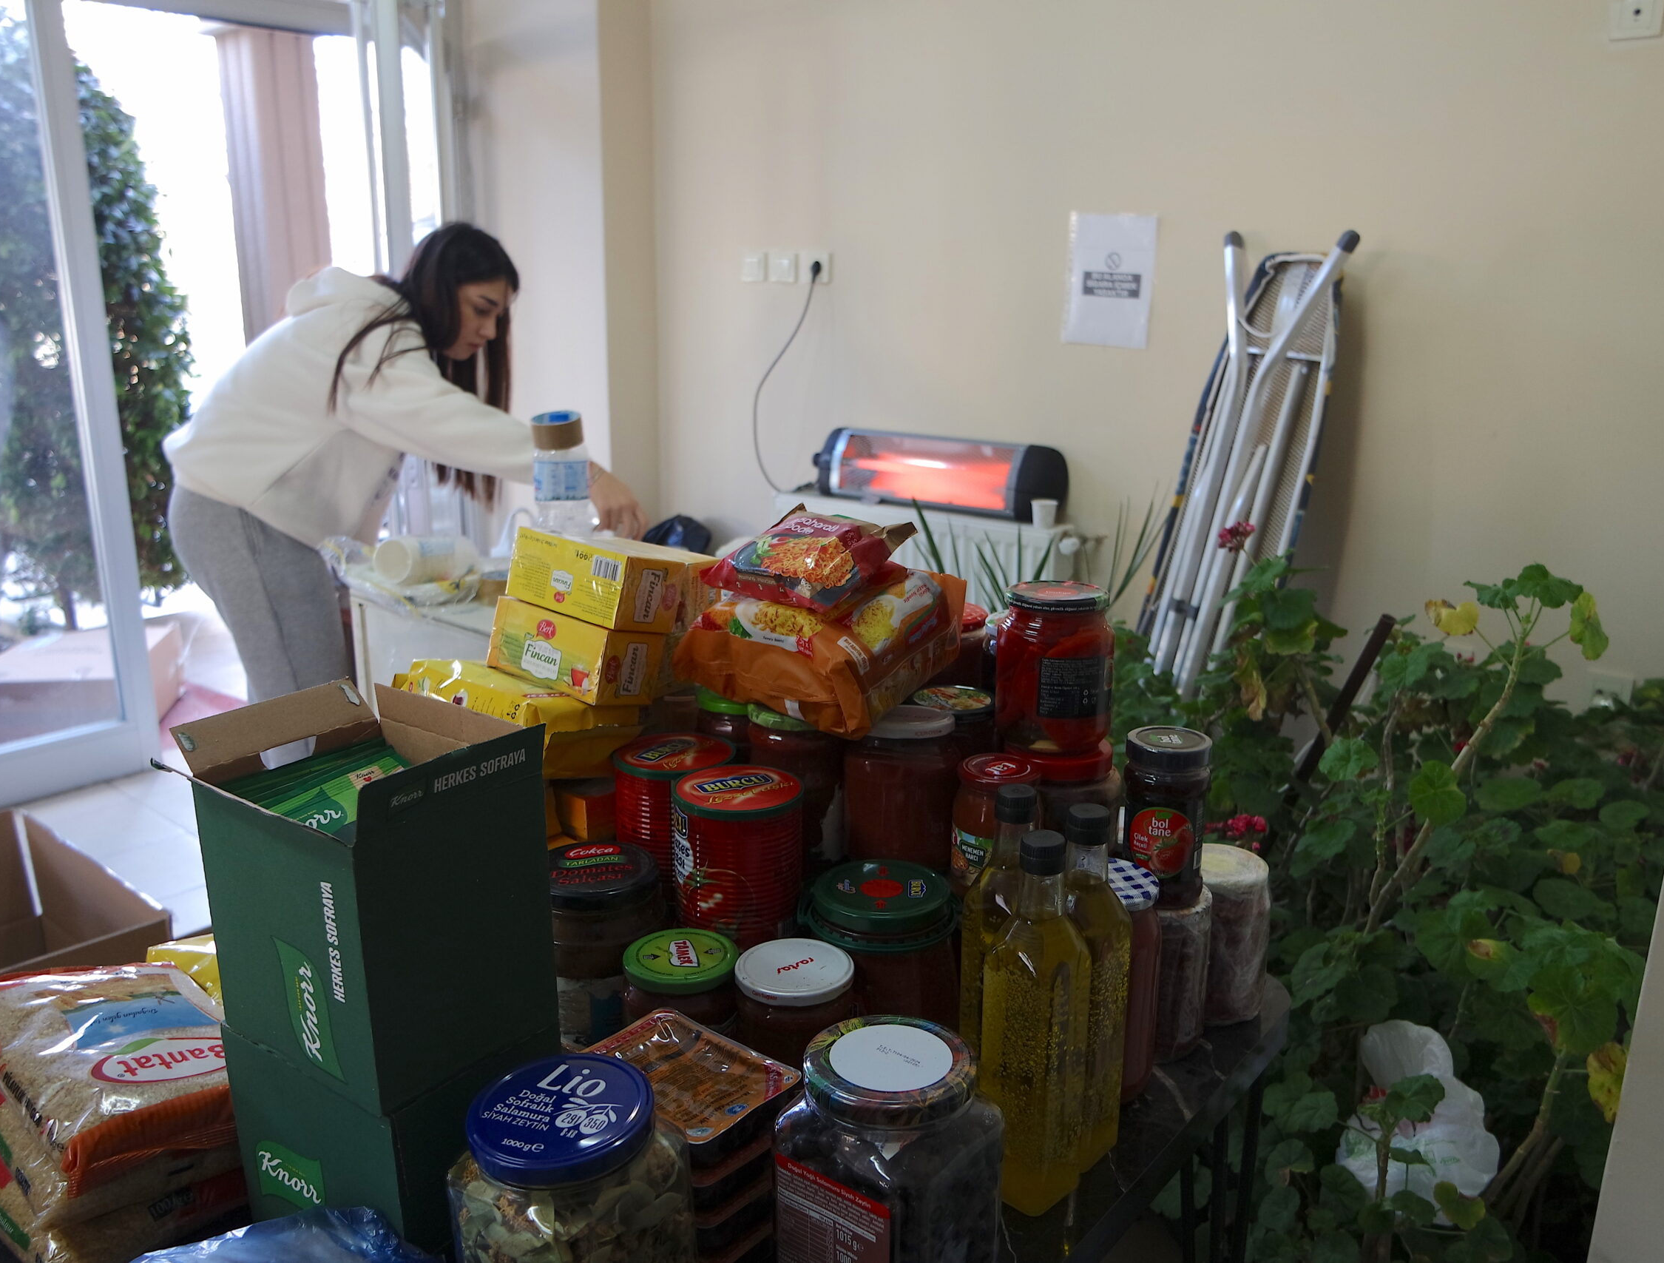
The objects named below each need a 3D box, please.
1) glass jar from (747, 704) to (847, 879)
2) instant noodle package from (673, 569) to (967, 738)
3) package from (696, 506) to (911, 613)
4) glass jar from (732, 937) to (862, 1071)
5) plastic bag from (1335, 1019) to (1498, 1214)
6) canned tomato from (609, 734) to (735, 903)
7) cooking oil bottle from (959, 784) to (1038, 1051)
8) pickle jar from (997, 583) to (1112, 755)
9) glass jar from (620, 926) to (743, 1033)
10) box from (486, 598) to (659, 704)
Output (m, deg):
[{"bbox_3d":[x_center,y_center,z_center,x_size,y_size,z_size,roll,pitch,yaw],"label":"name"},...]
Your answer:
[{"bbox_3d":[-0.031,0.131,1.106,0.089,0.145,0.089,1,14,0],"label":"glass jar"},{"bbox_3d":[-0.004,0.010,1.096,0.190,0.083,0.160,10,25,34],"label":"instant noodle package"},{"bbox_3d":[-0.020,-0.071,1.240,0.136,0.037,0.155,17,41,32],"label":"package"},{"bbox_3d":[-0.026,0.310,0.909,0.088,0.152,0.088,1,14,0],"label":"glass jar"},{"bbox_3d":[0.799,0.658,1.720,0.205,0.220,0.180,1,14,0],"label":"plastic bag"},{"bbox_3d":[-0.133,0.161,1.077,0.102,0.120,0.102,1,14,0],"label":"canned tomato"},{"bbox_3d":[0.134,0.246,0.953,0.058,0.268,0.058,-13,20,-43],"label":"cooking oil bottle"},{"bbox_3d":[0.190,0.032,1.075,0.099,0.129,0.099,1,14,0],"label":"pickle jar"},{"bbox_3d":[-0.110,0.303,0.933,0.088,0.145,0.088,1,14,0],"label":"glass jar"},{"bbox_3d":[-0.259,0.019,1.272,0.159,0.072,0.080,15,7,34],"label":"box"}]

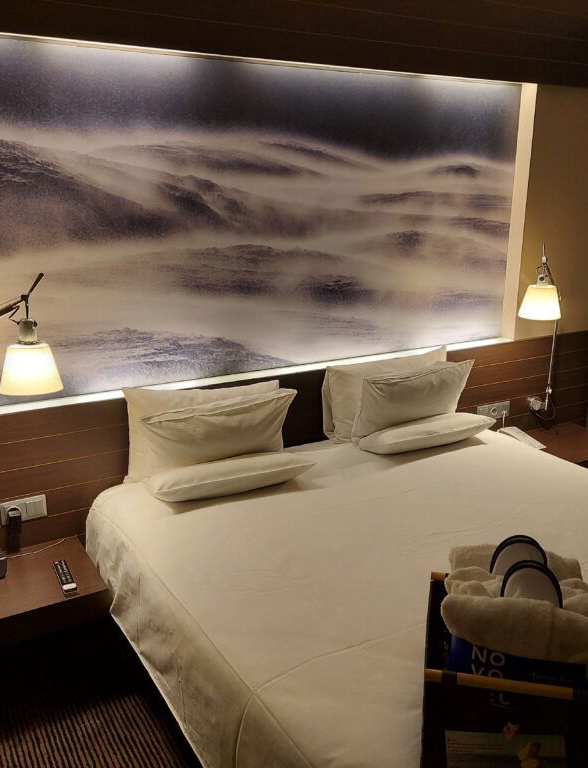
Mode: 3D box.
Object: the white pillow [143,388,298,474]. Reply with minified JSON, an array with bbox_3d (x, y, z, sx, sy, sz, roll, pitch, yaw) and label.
[{"bbox_3d":[-0.262,0.215,2.605,0.620,0.330,0.140,-9,12,-28],"label":"white pillow"}]

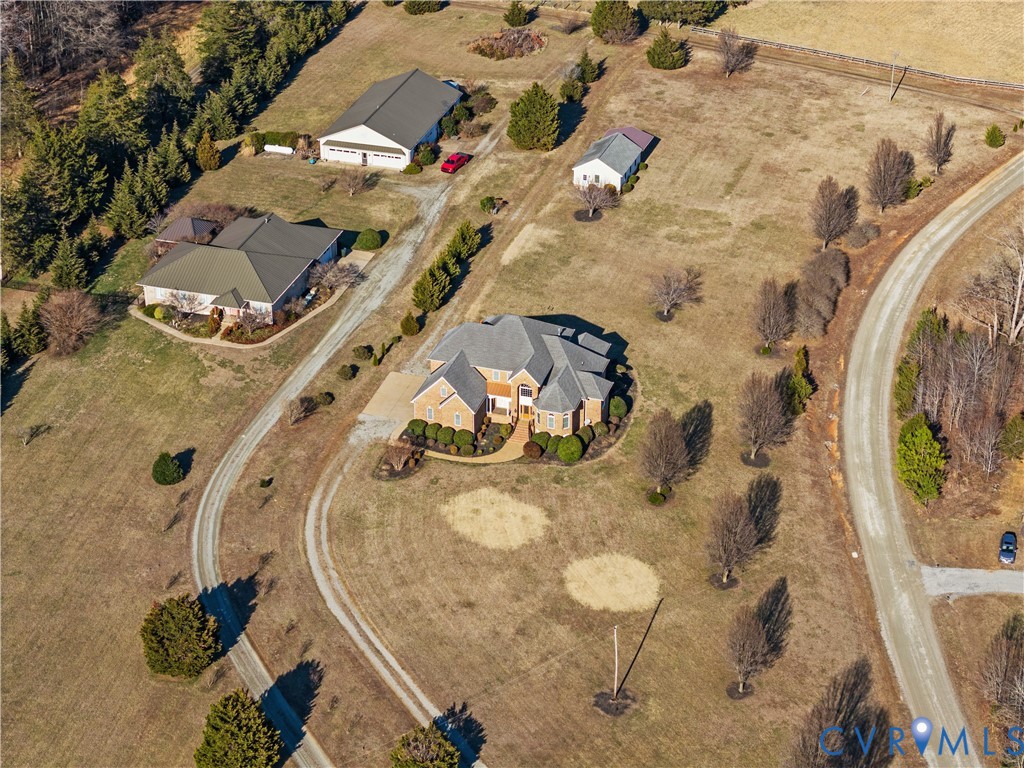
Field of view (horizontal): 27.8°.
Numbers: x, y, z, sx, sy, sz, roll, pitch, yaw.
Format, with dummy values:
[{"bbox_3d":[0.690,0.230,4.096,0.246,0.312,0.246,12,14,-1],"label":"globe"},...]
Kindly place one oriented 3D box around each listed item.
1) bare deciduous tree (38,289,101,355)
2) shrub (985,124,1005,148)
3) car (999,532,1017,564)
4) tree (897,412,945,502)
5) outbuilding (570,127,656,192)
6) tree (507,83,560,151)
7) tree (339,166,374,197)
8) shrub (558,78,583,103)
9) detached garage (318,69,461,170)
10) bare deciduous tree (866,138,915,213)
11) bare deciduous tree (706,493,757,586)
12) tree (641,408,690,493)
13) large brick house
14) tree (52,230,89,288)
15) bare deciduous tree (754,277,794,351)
[{"bbox_3d":[-58.350,-8.330,272.670,8.140,8.040,8.140,0,30,0],"label":"bare deciduous tree"},{"bbox_3d":[76.130,-39.260,326.930,2.900,3.500,2.900,-1,30,0],"label":"shrub"},{"bbox_3d":[56.730,18.530,236.330,1.850,1.600,4.650,7,31,12],"label":"car"},{"bbox_3d":[48.310,9.300,242.100,5.400,12.000,5.400,-1,30,0],"label":"tree"},{"bbox_3d":[15.960,-35.870,322.380,7.840,5.100,16.880,10,32,18],"label":"outbuilding"},{"bbox_3d":[3.510,-42.840,327.440,8.300,10.300,8.300,-1,30,0],"label":"tree"},{"bbox_3d":[-24.470,-30.780,315.570,4.570,4.660,4.570,0,30,0],"label":"tree"},{"bbox_3d":[10.060,-49.220,345.600,3.800,3.200,3.800,-1,30,0],"label":"shrub"},{"bbox_3d":[-19.310,-43.130,333.680,15.550,7.040,23.850,9,32,16],"label":"detached garage"},{"bbox_3d":[55.580,-30.750,305.910,6.280,11.990,6.280,-1,31,0],"label":"bare deciduous tree"},{"bbox_3d":[23.700,16.960,225.370,5.360,11.310,5.360,0,30,0],"label":"bare deciduous tree"},{"bbox_3d":[18.000,7.830,242.040,5.730,11.630,5.730,-1,31,0],"label":"tree"},{"bbox_3d":[1.580,-2.300,256.220,22.800,10.900,20.000,10,31,17],"label":"large brick house"},{"bbox_3d":[-62.120,-17.800,290.220,5.260,8.880,5.260,-1,31,0],"label":"tree"},{"bbox_3d":[34.200,-9.260,272.390,4.960,10.320,4.960,0,30,0],"label":"bare deciduous tree"}]

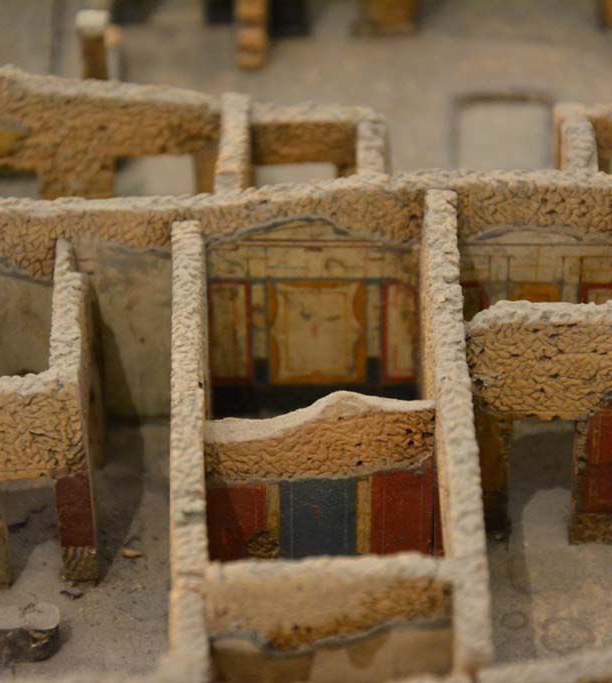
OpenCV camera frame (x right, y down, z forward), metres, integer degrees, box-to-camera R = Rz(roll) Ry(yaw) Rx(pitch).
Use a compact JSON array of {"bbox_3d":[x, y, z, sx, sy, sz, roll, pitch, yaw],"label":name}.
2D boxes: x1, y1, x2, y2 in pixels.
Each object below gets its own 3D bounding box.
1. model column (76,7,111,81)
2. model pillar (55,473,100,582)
[{"bbox_3d":[-0.040,-0.052,0.849,0.005,0.027,0.005,0,51,0],"label":"model column"},{"bbox_3d":[-0.040,0.031,0.780,0.006,0.031,0.006,-4,52,-3],"label":"model pillar"}]

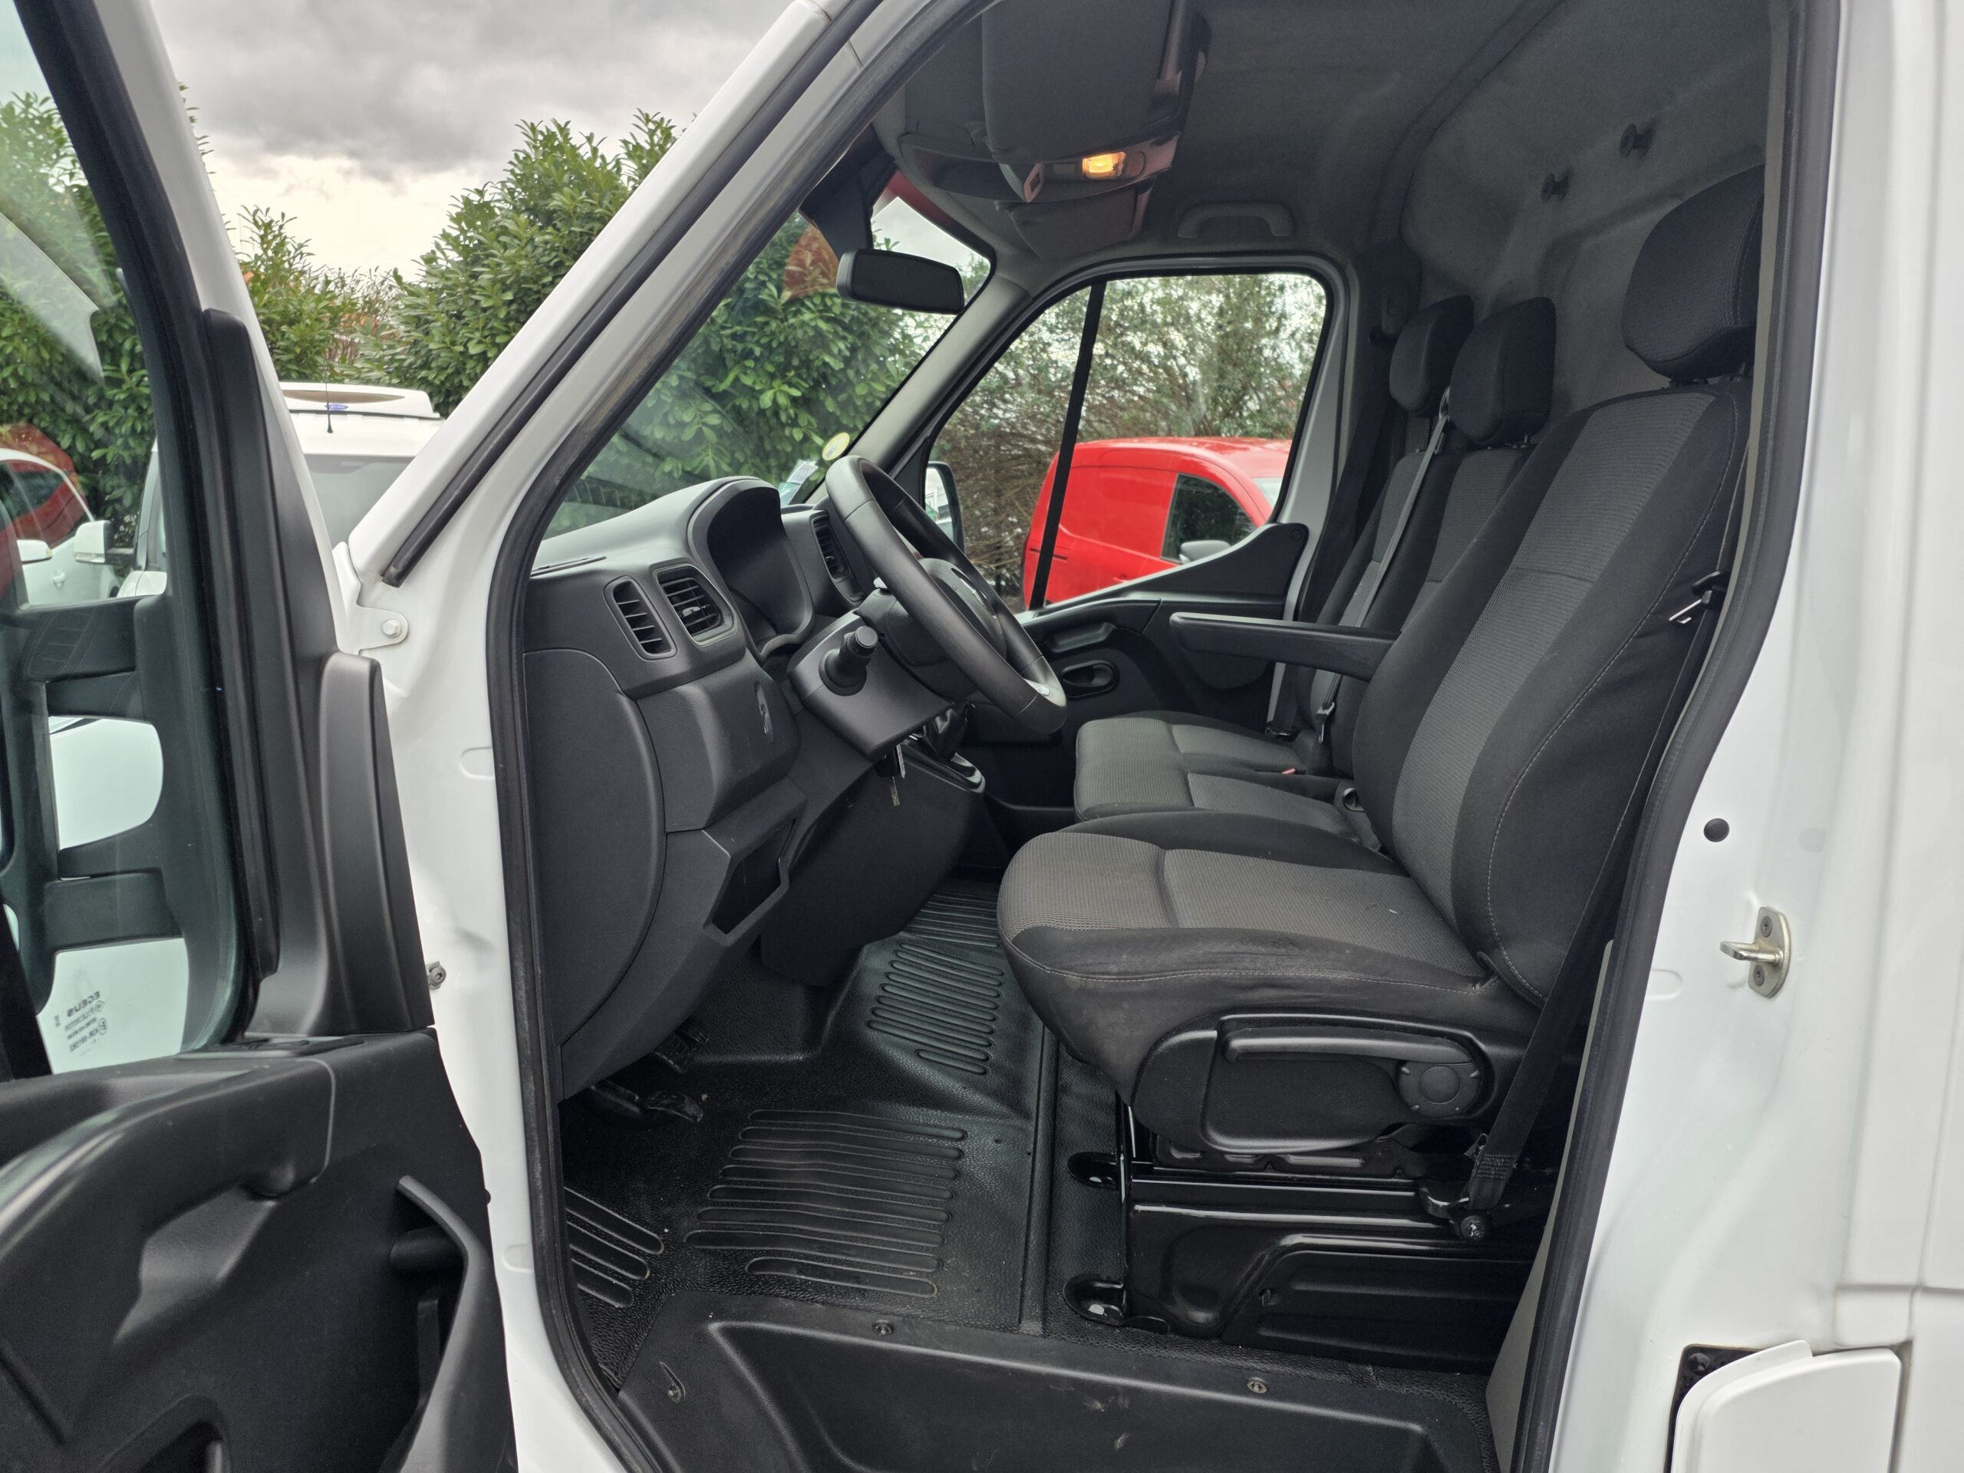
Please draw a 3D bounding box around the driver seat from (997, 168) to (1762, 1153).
[{"bbox_3d":[0.435,-0.112,1.437,0.837,0.955,0.520,0,12,5],"label":"driver seat"}]

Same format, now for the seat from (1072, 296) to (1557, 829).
[{"bbox_3d":[0.515,-0.242,2.182,0.725,0.980,0.900,0,12,5],"label":"seat"}]

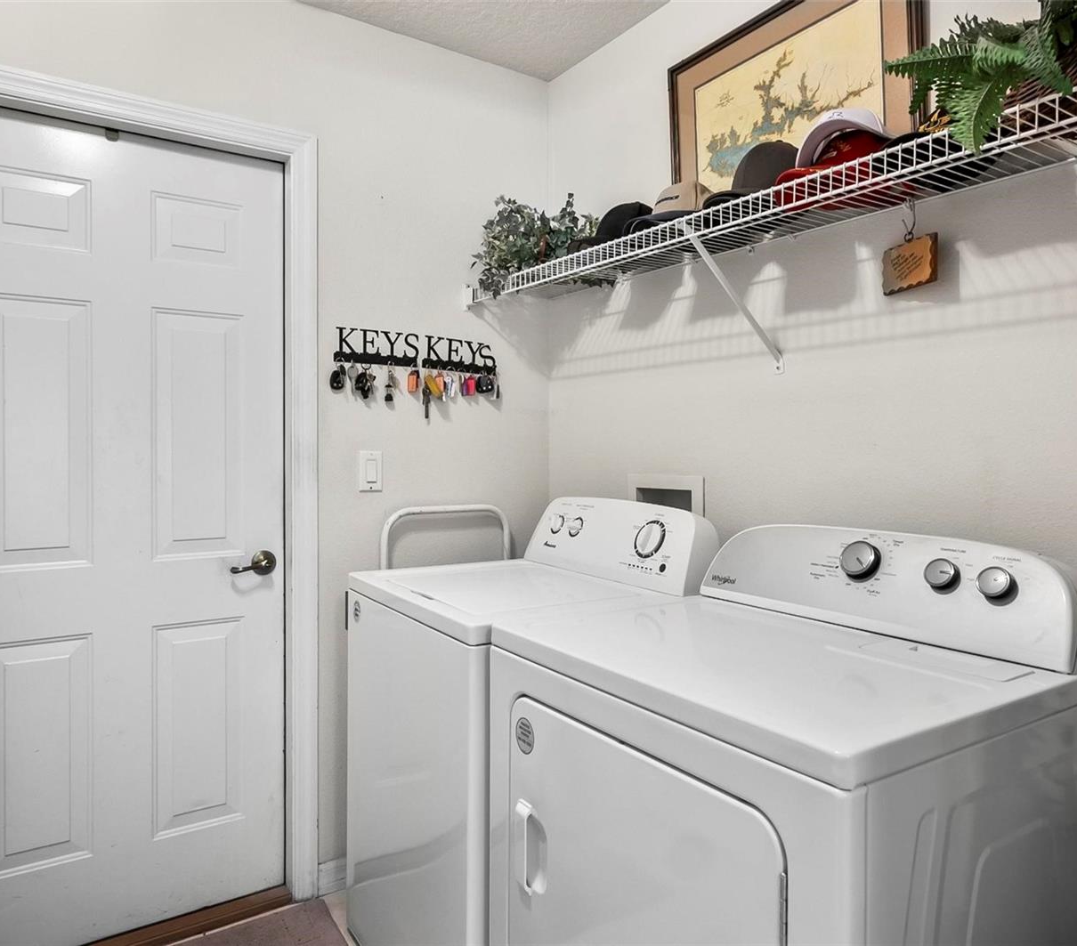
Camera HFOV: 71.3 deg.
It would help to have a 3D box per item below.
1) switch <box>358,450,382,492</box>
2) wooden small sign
[{"bbox_3d":[-0.482,-0.004,2.165,0.071,0.116,0.012,-1,1,-34],"label":"switch"},{"bbox_3d":[0.720,-0.401,1.457,0.016,0.087,0.115,0,1,-20],"label":"wooden small sign"}]

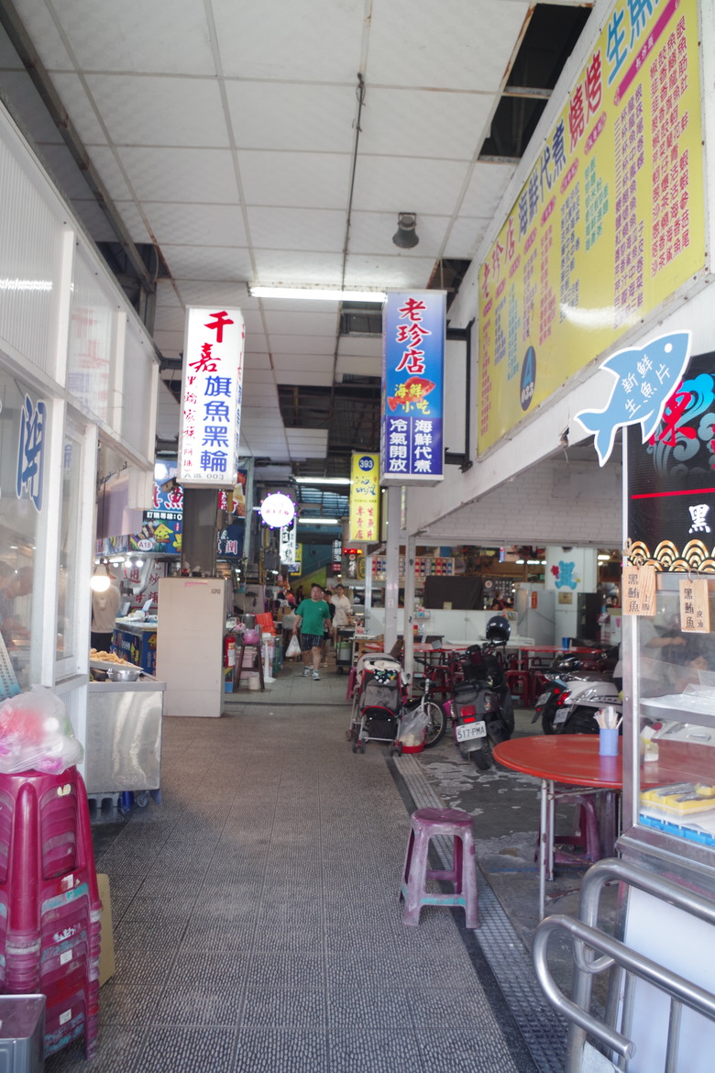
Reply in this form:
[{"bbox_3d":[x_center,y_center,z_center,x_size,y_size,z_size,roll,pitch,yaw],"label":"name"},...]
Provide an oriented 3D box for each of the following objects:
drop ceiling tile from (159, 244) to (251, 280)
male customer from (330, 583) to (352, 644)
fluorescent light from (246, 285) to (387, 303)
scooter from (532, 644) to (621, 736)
[{"bbox_3d":[-1.008,-1.873,5.506,0.605,0.020,0.585,2,-4,-3],"label":"drop ceiling tile"},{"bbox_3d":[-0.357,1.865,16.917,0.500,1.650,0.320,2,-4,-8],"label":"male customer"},{"bbox_3d":[-0.179,-1.768,5.793,1.200,0.100,0.120,2,-4,-3],"label":"fluorescent light"},{"bbox_3d":[2.732,1.593,8.093,1.780,1.100,0.680,3,-4,-18],"label":"scooter"}]

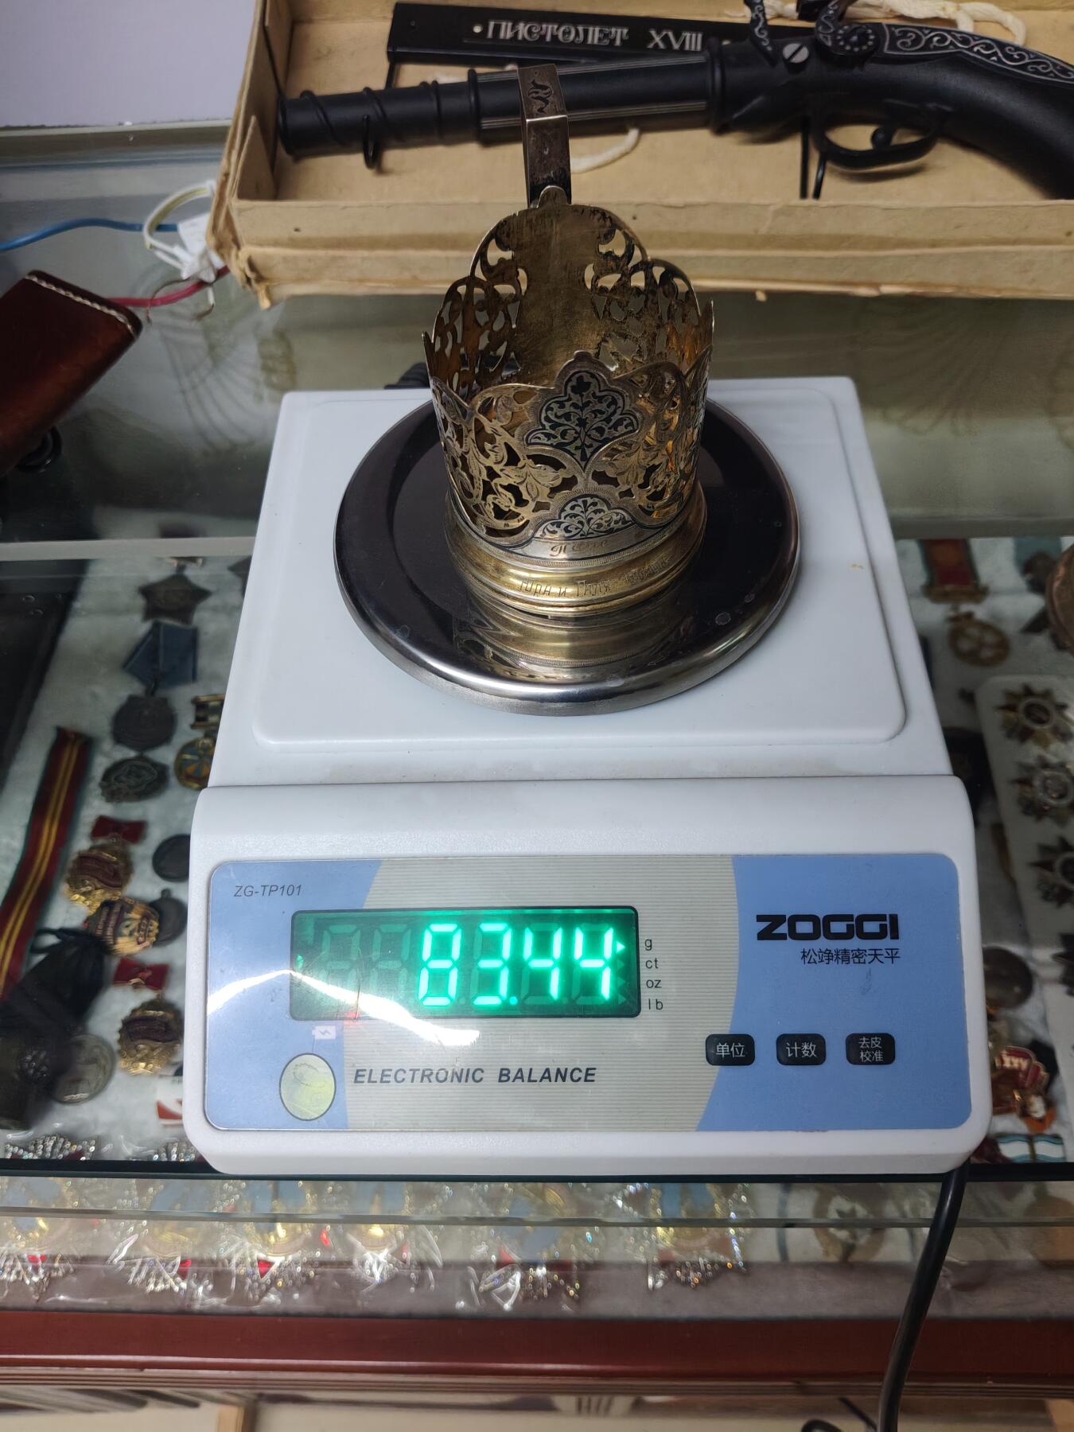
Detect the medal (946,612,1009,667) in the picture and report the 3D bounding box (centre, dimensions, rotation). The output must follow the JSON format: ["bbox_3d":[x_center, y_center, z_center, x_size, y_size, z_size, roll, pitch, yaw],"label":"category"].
[{"bbox_3d":[0.275,-0.048,0.673,0.037,0.004,0.044,-12,57,-5],"label":"medal"}]

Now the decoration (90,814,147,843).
[{"bbox_3d":[-0.241,0.065,0.620,0.029,0.004,0.015,5,57,6],"label":"decoration"}]

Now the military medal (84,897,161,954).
[{"bbox_3d":[-0.224,0.113,0.584,0.042,0.004,0.030,8,57,8],"label":"military medal"}]

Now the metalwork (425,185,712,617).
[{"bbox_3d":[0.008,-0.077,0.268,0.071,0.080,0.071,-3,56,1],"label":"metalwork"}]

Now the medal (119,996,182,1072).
[{"bbox_3d":[-0.198,0.163,0.553,0.031,0.004,0.041,1,56,3],"label":"medal"}]

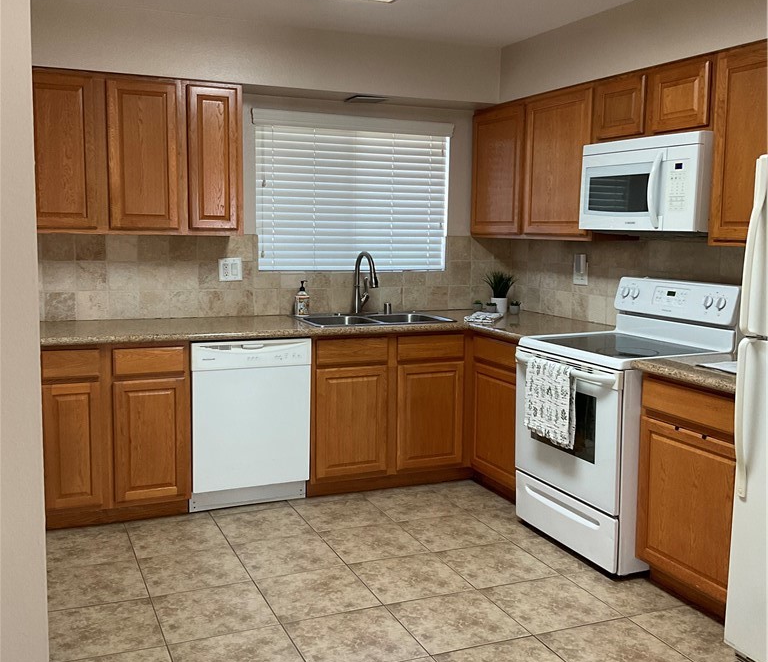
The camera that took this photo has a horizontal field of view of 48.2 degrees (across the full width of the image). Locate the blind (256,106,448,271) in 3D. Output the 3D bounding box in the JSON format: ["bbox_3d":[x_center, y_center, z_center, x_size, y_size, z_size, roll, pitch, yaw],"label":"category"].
[{"bbox_3d":[-0.162,-0.790,4.974,1.230,0.889,0.081,-2,8,-23],"label":"blind"}]

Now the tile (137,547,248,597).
[{"bbox_3d":[-0.795,1.003,3.588,0.402,0.010,0.402,-2,8,-23],"label":"tile"}]

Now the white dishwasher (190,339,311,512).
[{"bbox_3d":[-0.768,0.444,4.561,0.601,0.863,0.597,-2,8,-23],"label":"white dishwasher"}]

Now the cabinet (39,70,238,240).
[{"bbox_3d":[-1.295,-0.885,4.386,1.085,0.771,0.319,-2,8,-23],"label":"cabinet"}]

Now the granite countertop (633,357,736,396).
[{"bbox_3d":[1.432,0.164,3.313,0.650,0.037,0.581,-2,8,-23],"label":"granite countertop"}]

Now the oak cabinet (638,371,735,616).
[{"bbox_3d":[1.433,0.618,3.364,0.625,0.875,0.564,-2,8,-23],"label":"oak cabinet"}]

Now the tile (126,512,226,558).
[{"bbox_3d":[-0.959,0.956,3.967,0.402,0.010,0.404,-2,8,-23],"label":"tile"}]

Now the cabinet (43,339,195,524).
[{"bbox_3d":[-1.369,0.461,4.285,0.686,0.872,0.617,-2,8,-23],"label":"cabinet"}]

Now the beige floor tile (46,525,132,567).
[{"bbox_3d":[-1.333,0.970,3.809,0.402,0.010,0.404,-2,8,-23],"label":"beige floor tile"}]

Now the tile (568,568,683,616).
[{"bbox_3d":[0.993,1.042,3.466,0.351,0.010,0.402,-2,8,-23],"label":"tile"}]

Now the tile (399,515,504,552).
[{"bbox_3d":[0.326,0.957,4.060,0.402,0.010,0.402,-2,8,-23],"label":"tile"}]

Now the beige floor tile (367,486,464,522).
[{"bbox_3d":[0.162,0.911,4.441,0.402,0.010,0.404,-2,8,-23],"label":"beige floor tile"}]

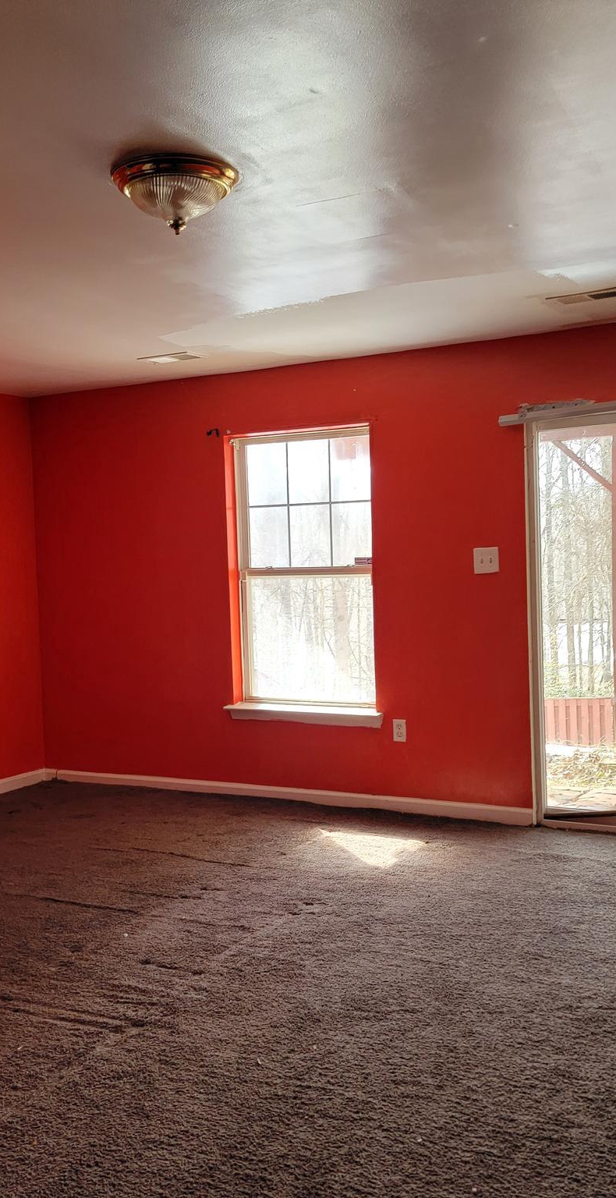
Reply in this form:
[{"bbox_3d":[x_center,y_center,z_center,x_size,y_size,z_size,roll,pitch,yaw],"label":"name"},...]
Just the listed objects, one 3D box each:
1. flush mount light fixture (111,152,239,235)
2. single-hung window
[{"bbox_3d":[-0.352,-1.071,2.981,0.340,0.180,0.340,-2,2,0],"label":"flush mount light fixture"},{"bbox_3d":[0.002,-0.164,6.172,0.910,1.520,0.100,-1,2,29],"label":"single-hung window"}]

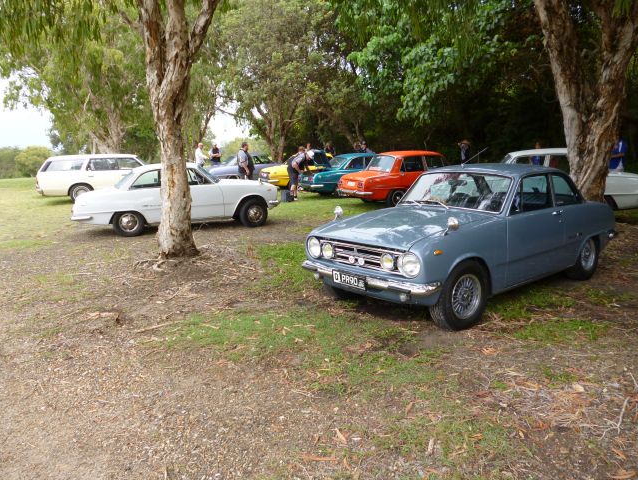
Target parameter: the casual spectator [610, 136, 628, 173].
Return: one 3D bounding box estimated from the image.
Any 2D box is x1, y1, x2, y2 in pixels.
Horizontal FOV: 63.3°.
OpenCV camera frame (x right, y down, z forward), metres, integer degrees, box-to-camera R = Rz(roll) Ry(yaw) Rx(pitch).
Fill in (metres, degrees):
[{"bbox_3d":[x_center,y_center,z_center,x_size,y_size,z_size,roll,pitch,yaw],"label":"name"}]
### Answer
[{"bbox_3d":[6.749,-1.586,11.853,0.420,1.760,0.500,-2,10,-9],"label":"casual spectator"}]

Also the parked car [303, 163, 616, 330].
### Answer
[{"bbox_3d":[1.768,-0.146,5.588,4.000,1.330,1.500,-10,13,-39],"label":"parked car"}]

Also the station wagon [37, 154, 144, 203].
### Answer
[{"bbox_3d":[-6.231,-1.930,16.145,4.200,1.420,1.600,-4,10,-16],"label":"station wagon"}]

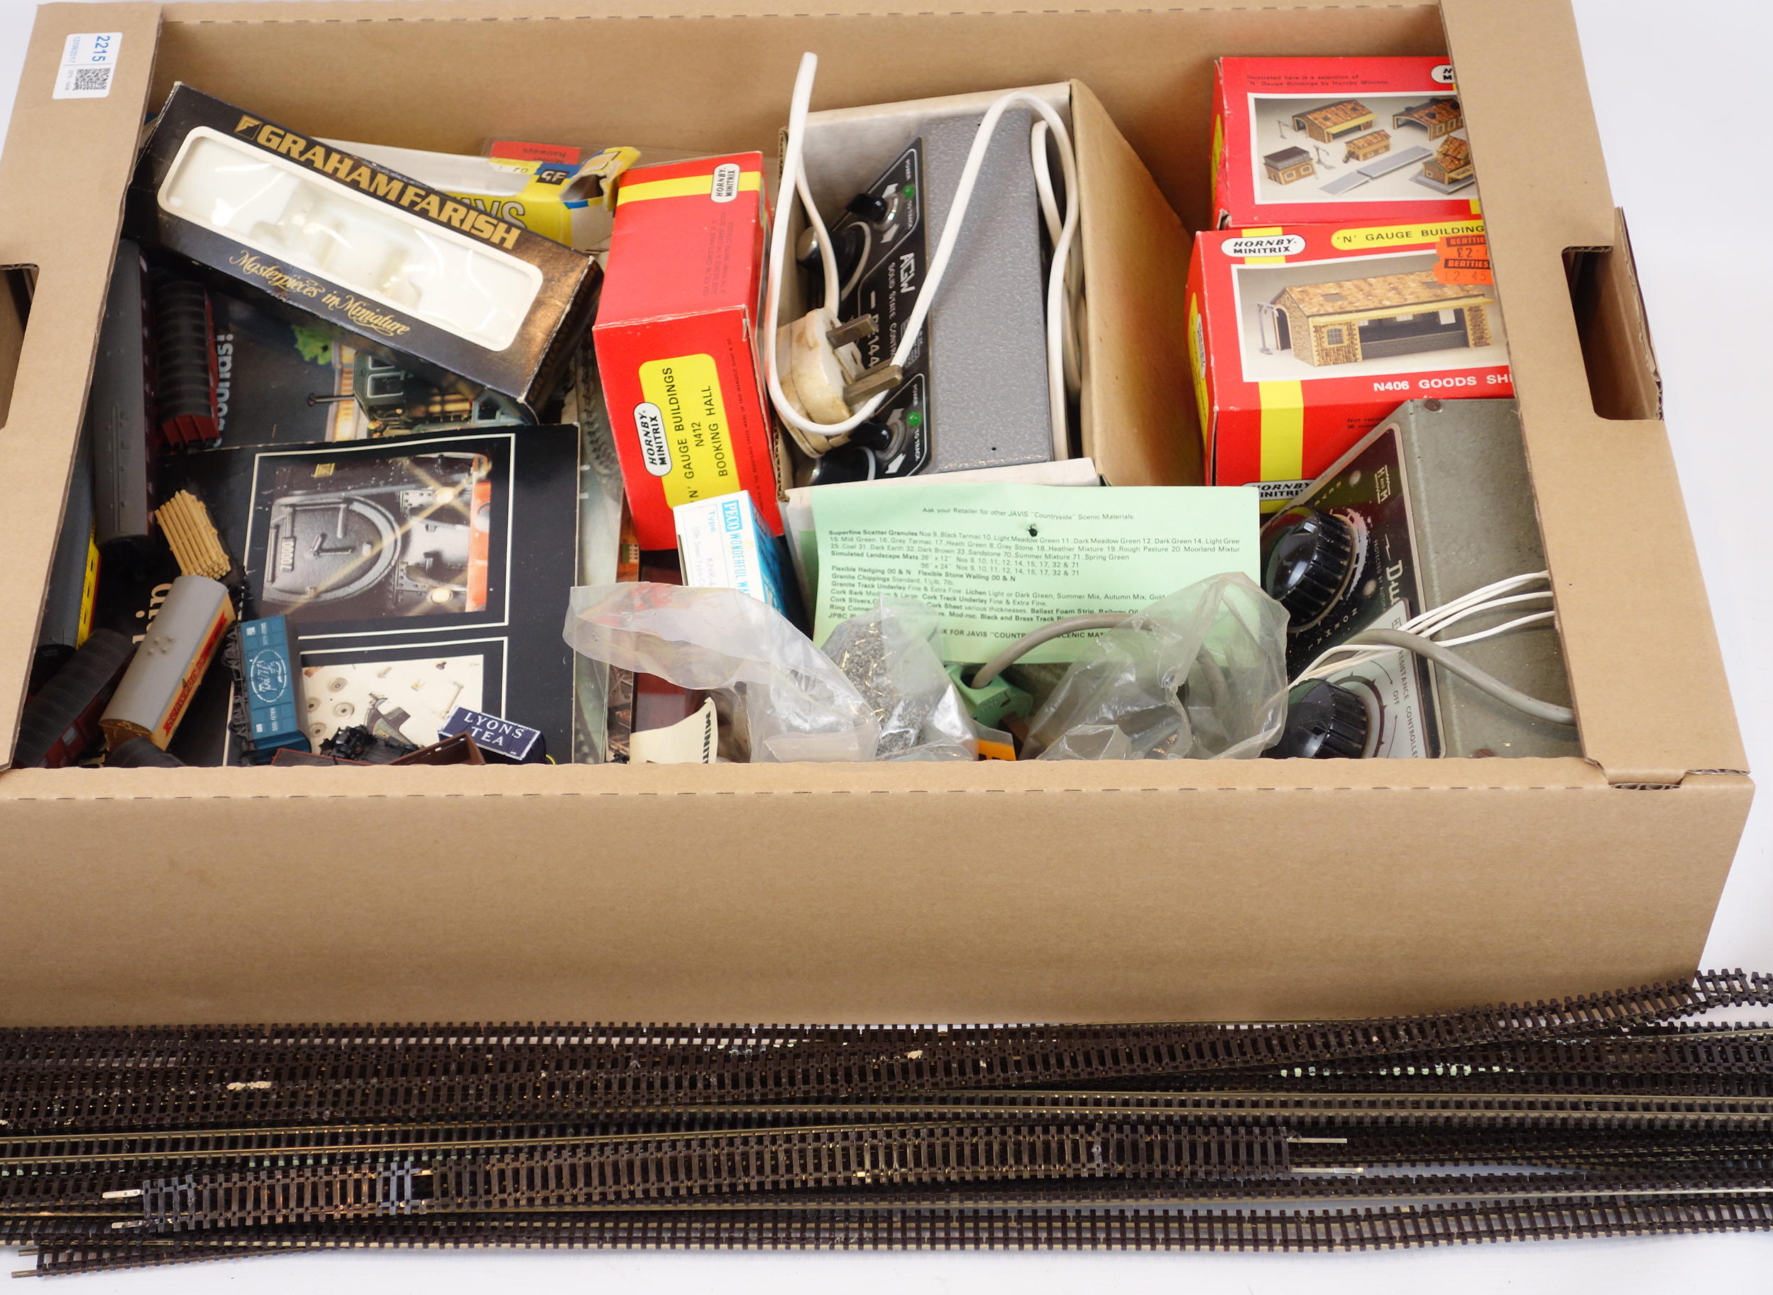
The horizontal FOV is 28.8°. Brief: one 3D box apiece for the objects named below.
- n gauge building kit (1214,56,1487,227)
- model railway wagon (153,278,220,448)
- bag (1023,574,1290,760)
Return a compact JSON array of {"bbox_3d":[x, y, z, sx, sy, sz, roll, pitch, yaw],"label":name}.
[{"bbox_3d":[0.192,-0.180,1.348,0.121,0.052,0.091,0,52,2],"label":"n gauge building kit"},{"bbox_3d":[-0.269,-0.107,1.322,0.018,0.023,0.068,-8,54,-6],"label":"model railway wagon"},{"bbox_3d":[0.087,0.017,1.148,0.085,0.055,0.070,0,49,-1],"label":"bag"}]

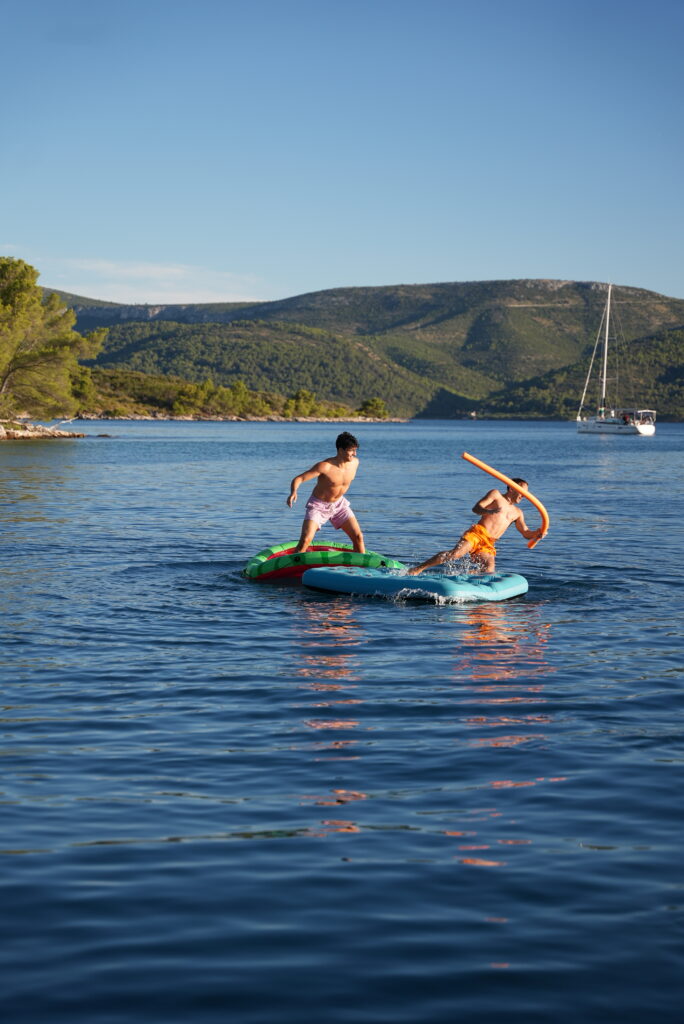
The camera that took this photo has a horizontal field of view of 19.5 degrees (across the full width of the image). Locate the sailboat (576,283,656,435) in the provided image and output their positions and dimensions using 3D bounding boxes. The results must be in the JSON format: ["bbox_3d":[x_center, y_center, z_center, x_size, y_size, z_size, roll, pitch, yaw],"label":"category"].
[{"bbox_3d":[33.719,-19.049,247.556,4.000,18.700,12.300,-1,3,-37],"label":"sailboat"}]

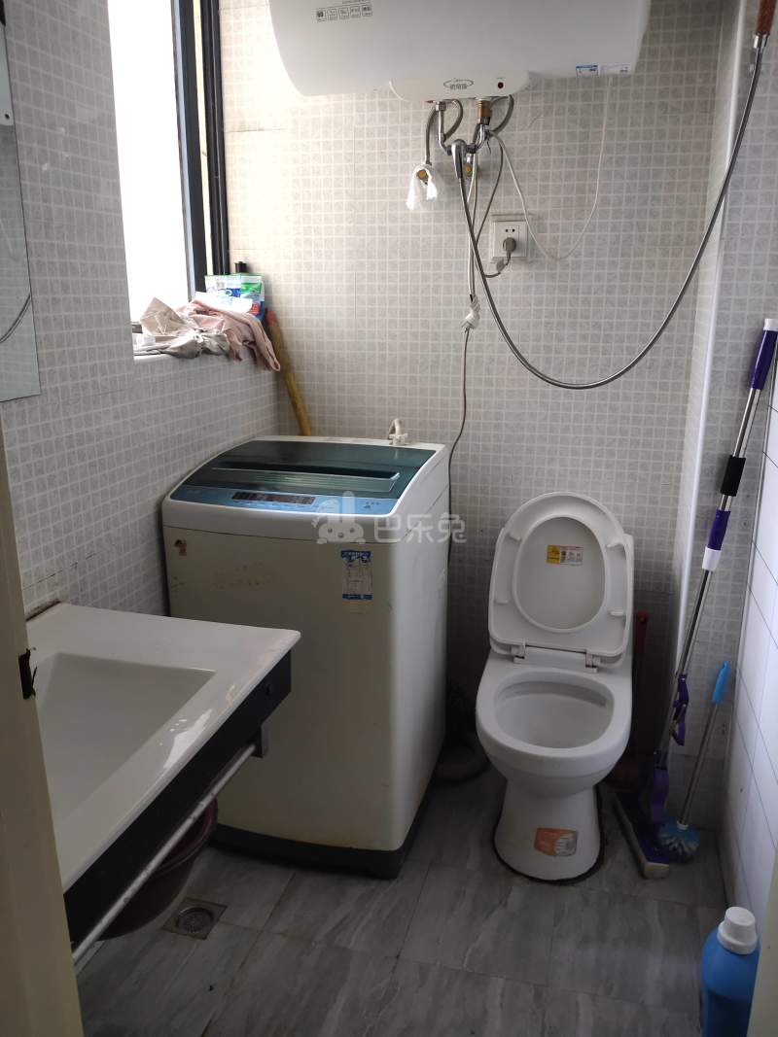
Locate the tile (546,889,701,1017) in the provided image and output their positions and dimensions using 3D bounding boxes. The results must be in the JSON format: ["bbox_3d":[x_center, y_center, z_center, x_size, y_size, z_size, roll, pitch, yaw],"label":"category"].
[{"bbox_3d":[0.483,0.885,1.681,0.300,0.010,0.300,4,15,14],"label":"tile"}]

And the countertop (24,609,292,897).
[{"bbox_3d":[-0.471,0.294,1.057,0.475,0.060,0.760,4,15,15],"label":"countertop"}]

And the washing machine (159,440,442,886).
[{"bbox_3d":[-0.168,0.311,2.058,0.535,0.928,0.540,4,16,13],"label":"washing machine"}]

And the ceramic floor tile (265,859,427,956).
[{"bbox_3d":[-0.087,0.849,1.811,0.300,0.010,0.300,4,15,14],"label":"ceramic floor tile"}]

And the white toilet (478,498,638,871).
[{"bbox_3d":[0.409,0.387,1.958,0.365,0.812,0.700,4,15,13],"label":"white toilet"}]

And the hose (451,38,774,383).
[{"bbox_3d":[0.433,-0.626,1.755,0.620,0.690,0.100,6,16,20],"label":"hose"}]

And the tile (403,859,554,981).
[{"bbox_3d":[0.199,0.867,1.746,0.300,0.010,0.300,4,15,14],"label":"tile"}]

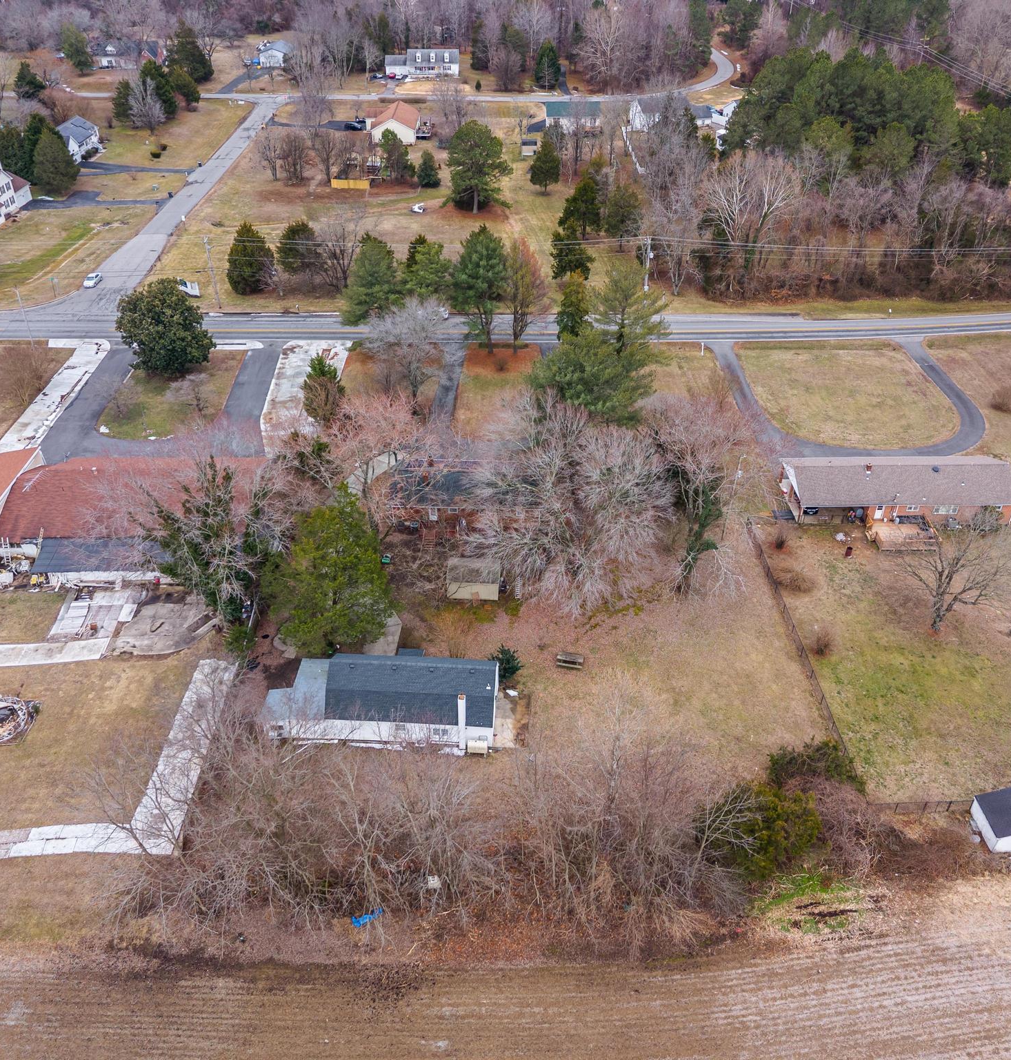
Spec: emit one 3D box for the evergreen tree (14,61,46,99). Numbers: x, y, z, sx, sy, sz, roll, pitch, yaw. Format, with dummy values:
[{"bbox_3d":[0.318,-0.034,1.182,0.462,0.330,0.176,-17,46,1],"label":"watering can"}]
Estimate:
[{"bbox_3d":[-120.960,-113.780,247.630,7.460,9.080,7.460,0,37,0],"label":"evergreen tree"}]

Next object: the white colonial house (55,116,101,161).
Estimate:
[{"bbox_3d":[-103.200,-92.240,231.500,9.600,7.100,13.500,0,36,0],"label":"white colonial house"}]

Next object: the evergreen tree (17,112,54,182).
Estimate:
[{"bbox_3d":[-101.708,-82.722,212.088,7.647,14.445,7.647,0,33,0],"label":"evergreen tree"}]

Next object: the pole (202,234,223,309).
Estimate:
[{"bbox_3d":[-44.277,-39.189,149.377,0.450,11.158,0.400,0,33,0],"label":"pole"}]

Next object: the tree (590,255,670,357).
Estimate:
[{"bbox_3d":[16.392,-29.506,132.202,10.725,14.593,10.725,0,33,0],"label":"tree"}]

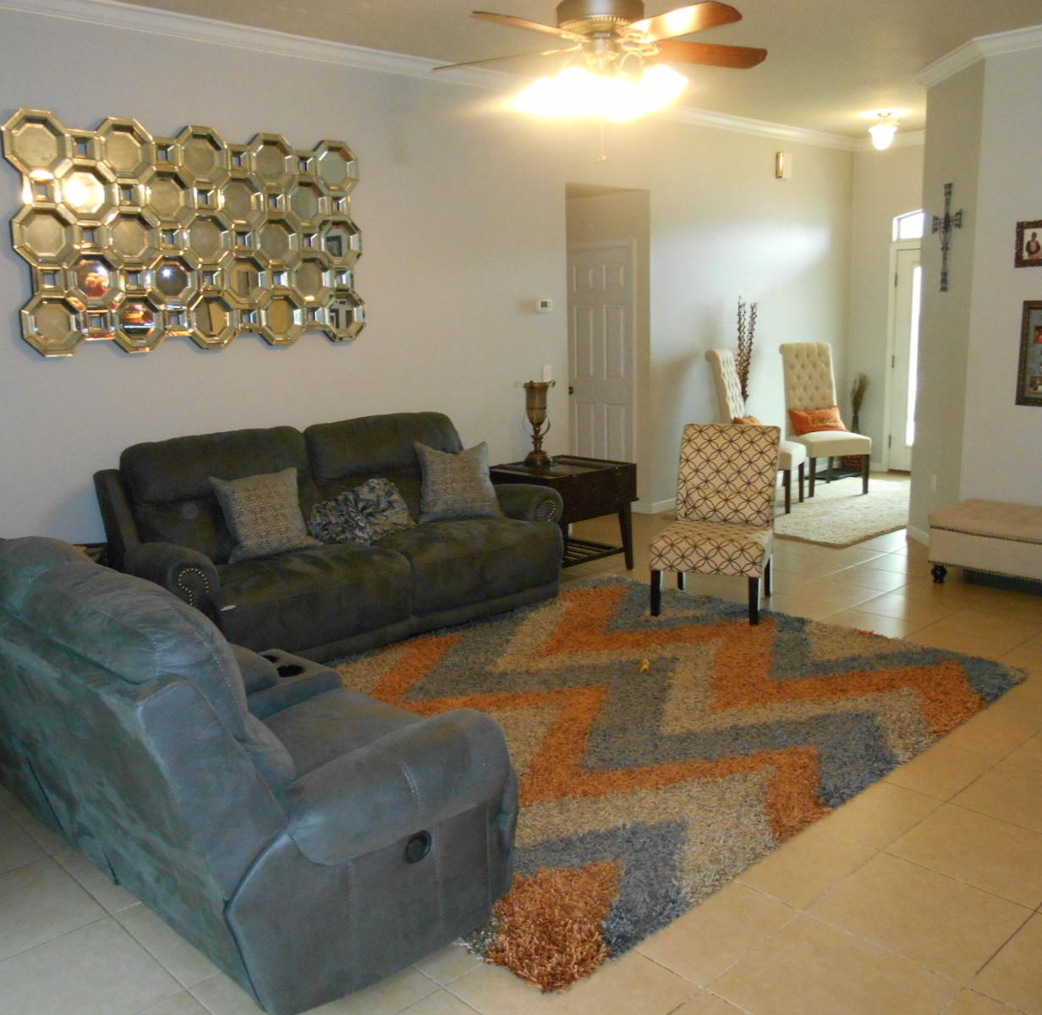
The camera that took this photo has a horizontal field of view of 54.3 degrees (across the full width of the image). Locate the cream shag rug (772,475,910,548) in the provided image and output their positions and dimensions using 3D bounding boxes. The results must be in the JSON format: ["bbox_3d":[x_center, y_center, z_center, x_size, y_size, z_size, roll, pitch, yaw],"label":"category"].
[{"bbox_3d":[2.478,-0.011,8.049,2.500,0.025,1.530,-11,15,-42],"label":"cream shag rug"}]

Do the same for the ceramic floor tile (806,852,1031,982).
[{"bbox_3d":[1.058,1.081,2.700,0.433,0.010,0.433,-11,15,-42],"label":"ceramic floor tile"}]

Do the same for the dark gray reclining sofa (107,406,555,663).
[{"bbox_3d":[-0.877,0.089,5.267,2.341,1.011,1.045,-10,14,-40],"label":"dark gray reclining sofa"}]

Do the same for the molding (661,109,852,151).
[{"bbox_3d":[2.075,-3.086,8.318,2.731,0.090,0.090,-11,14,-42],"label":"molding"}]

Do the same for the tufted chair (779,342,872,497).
[{"bbox_3d":[2.551,-0.751,8.597,0.530,1.230,0.690,-4,11,-12],"label":"tufted chair"}]

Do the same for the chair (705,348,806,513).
[{"bbox_3d":[1.854,-0.624,7.976,0.700,1.235,0.550,4,12,26],"label":"chair"}]

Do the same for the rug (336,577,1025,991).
[{"bbox_3d":[0.299,0.777,4.231,2.908,0.040,2.431,-11,15,-42],"label":"rug"}]

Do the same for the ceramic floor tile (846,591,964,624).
[{"bbox_3d":[2.044,0.543,5.398,0.433,0.010,0.433,-11,15,-42],"label":"ceramic floor tile"}]

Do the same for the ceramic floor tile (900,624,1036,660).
[{"bbox_3d":[2.008,0.654,4.750,0.428,0.010,0.428,-11,15,-43],"label":"ceramic floor tile"}]

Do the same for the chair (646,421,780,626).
[{"bbox_3d":[1.013,0.070,5.278,0.560,0.925,0.670,3,11,21],"label":"chair"}]

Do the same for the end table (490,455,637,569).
[{"bbox_3d":[0.251,0.060,6.285,0.726,0.644,0.631,-11,15,-43],"label":"end table"}]

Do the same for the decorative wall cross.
[{"bbox_3d":[2.652,-1.680,6.337,0.030,0.650,0.430,-1,11,2],"label":"decorative wall cross"}]

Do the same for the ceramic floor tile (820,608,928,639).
[{"bbox_3d":[1.685,0.592,4.954,0.419,0.010,0.419,-11,14,-42],"label":"ceramic floor tile"}]

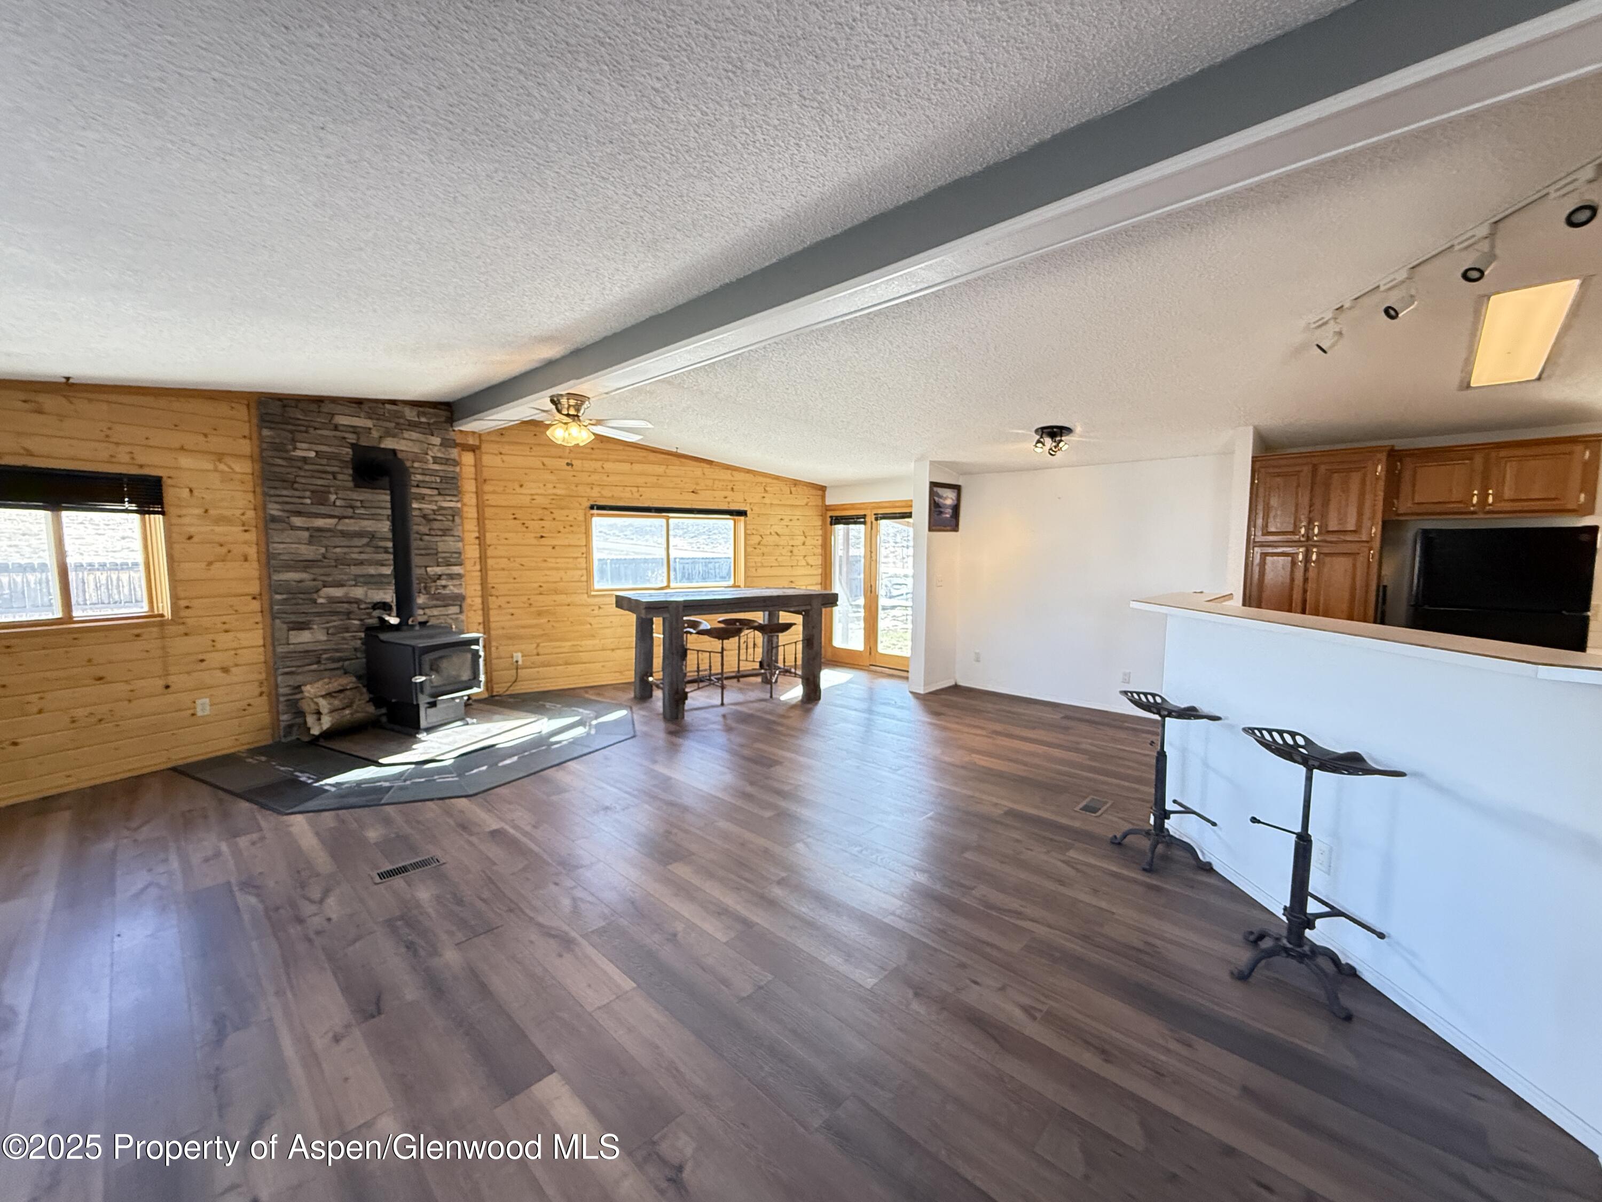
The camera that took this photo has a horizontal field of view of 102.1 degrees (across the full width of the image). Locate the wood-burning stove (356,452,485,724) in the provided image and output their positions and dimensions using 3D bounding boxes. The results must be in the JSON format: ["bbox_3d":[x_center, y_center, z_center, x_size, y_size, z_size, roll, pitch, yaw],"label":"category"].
[{"bbox_3d":[-3.276,-0.146,5.435,1.050,2.370,0.600,3,5,28],"label":"wood-burning stove"}]

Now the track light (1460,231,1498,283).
[{"bbox_3d":[2.438,-1.232,2.322,0.119,0.184,0.070,-1,5,-11],"label":"track light"}]

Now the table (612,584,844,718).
[{"bbox_3d":[-0.746,0.463,6.533,1.963,1.067,1.077,-3,6,-29],"label":"table"}]

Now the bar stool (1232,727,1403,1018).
[{"bbox_3d":[1.773,0.918,2.296,0.430,0.860,0.430,1,5,7],"label":"bar stool"}]

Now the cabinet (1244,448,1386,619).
[{"bbox_3d":[3.762,0.056,4.776,0.730,2.195,0.620,5,7,44],"label":"cabinet"}]

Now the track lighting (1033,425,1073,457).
[{"bbox_3d":[2.069,-1.293,5.309,0.300,0.180,0.310,5,7,44],"label":"track lighting"}]

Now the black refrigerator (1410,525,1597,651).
[{"bbox_3d":[4.320,0.386,4.090,0.715,1.655,0.750,5,7,44],"label":"black refrigerator"}]

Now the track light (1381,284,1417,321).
[{"bbox_3d":[2.442,-1.219,2.648,0.116,0.154,0.070,1,5,11],"label":"track light"}]

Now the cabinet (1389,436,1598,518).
[{"bbox_3d":[4.449,-0.768,4.230,0.915,0.460,0.330,5,7,44],"label":"cabinet"}]

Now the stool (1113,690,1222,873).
[{"bbox_3d":[1.781,0.854,3.178,0.410,0.810,0.420,1,5,7],"label":"stool"}]

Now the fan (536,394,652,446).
[{"bbox_3d":[-1.763,-1.378,4.965,1.280,0.385,1.280,5,7,44],"label":"fan"}]

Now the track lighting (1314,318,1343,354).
[{"bbox_3d":[2.583,-1.304,3.169,0.090,0.185,0.140,-4,6,-37],"label":"track lighting"}]

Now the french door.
[{"bbox_3d":[0.889,-0.165,8.080,1.580,2.075,0.120,5,7,44],"label":"french door"}]

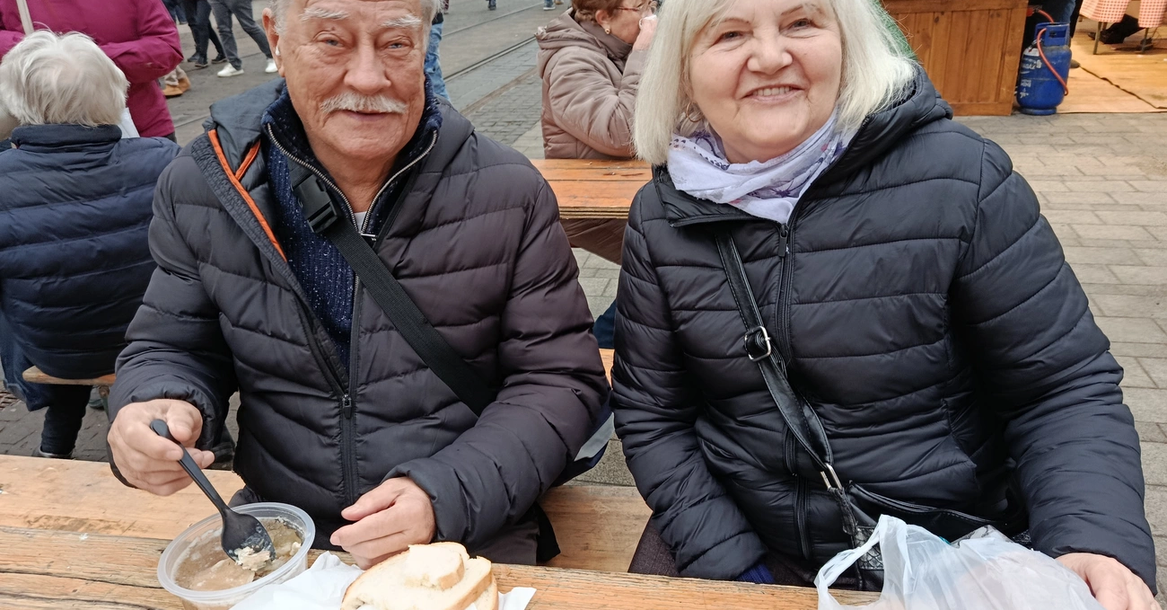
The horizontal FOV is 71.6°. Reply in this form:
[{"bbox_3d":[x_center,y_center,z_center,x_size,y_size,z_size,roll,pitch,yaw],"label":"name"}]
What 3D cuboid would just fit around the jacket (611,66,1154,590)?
[{"bbox_3d":[0.290,0.084,0.891,0.550,0.630,0.480,6,25,18],"label":"jacket"}]

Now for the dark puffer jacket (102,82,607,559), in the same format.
[{"bbox_3d":[-0.256,0.070,0.978,0.570,0.640,0.480,-5,24,-8],"label":"dark puffer jacket"}]

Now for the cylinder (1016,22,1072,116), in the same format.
[{"bbox_3d":[3.332,-1.709,5.855,0.300,0.600,0.300,5,25,15],"label":"cylinder"}]

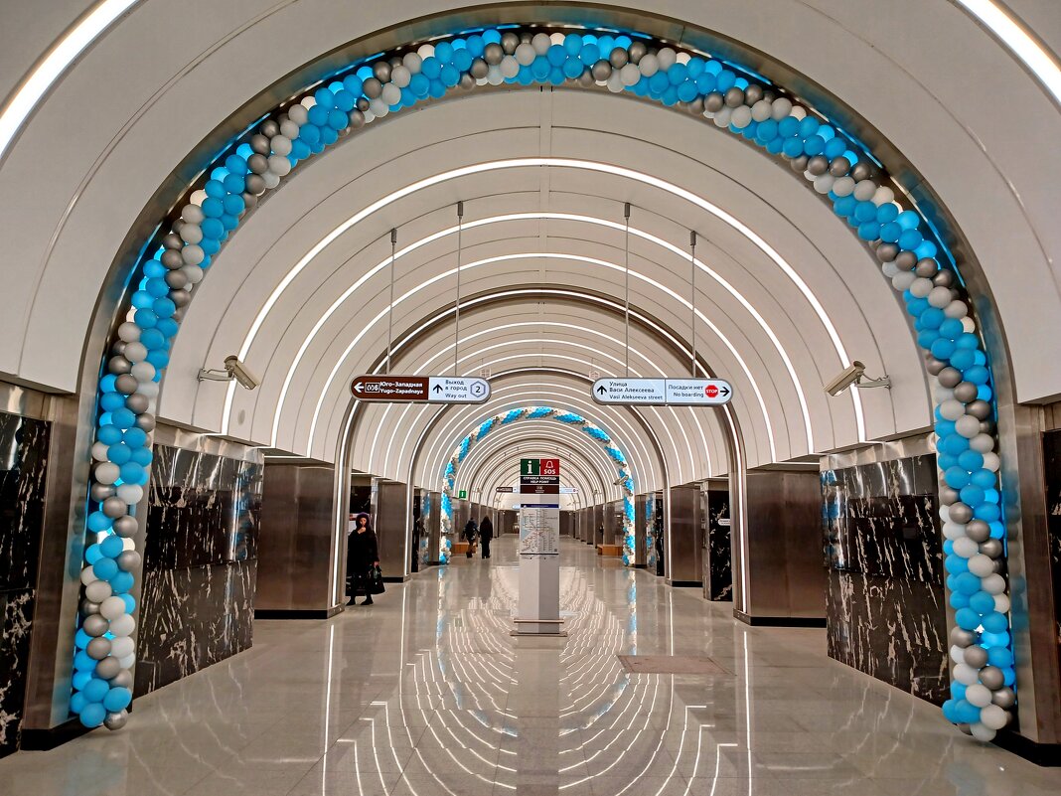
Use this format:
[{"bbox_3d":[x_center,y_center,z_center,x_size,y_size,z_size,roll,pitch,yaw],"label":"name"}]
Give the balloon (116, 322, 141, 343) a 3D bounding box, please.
[{"bbox_3d":[-3.263,-0.535,6.476,0.177,0.173,0.182,1,-9,0],"label":"balloon"}]

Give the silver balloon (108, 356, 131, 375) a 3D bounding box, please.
[{"bbox_3d":[-3.314,-0.265,6.437,0.175,0.178,0.175,1,-9,0],"label":"silver balloon"}]

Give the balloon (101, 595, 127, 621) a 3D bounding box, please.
[{"bbox_3d":[-3.183,1.606,6.076,0.176,0.179,0.185,1,-9,1],"label":"balloon"}]

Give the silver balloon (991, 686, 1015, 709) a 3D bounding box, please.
[{"bbox_3d":[3.535,2.238,5.964,0.170,0.170,0.170,0,-9,0],"label":"silver balloon"}]

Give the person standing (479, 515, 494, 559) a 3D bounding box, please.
[{"bbox_3d":[-1.788,5.685,32.579,0.500,1.700,0.380,1,-9,0],"label":"person standing"}]

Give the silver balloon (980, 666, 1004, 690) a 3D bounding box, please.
[{"bbox_3d":[3.426,2.082,5.923,0.173,0.173,0.173,1,-9,0],"label":"silver balloon"}]

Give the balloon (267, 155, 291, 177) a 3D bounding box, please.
[{"bbox_3d":[-2.081,-1.925,6.617,0.170,0.170,0.178,1,-9,0],"label":"balloon"}]

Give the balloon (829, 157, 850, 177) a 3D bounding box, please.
[{"bbox_3d":[2.586,-1.929,6.656,0.177,0.173,0.182,1,-9,0],"label":"balloon"}]

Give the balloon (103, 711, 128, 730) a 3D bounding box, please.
[{"bbox_3d":[-3.148,2.441,6.063,0.170,0.170,0.170,0,-9,0],"label":"balloon"}]

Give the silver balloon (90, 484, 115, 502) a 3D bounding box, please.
[{"bbox_3d":[-3.382,0.750,6.302,0.177,0.173,0.182,1,-9,0],"label":"silver balloon"}]

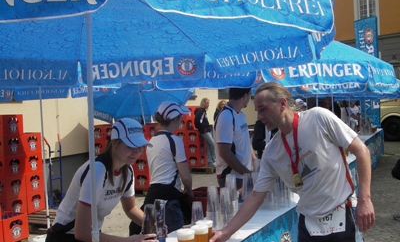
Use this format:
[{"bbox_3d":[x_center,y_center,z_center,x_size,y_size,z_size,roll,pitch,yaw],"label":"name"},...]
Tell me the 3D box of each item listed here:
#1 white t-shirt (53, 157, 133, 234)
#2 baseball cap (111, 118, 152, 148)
[{"bbox_3d":[-0.638,0.449,2.680,0.270,0.560,0.420,37,25,30],"label":"white t-shirt"},{"bbox_3d":[-0.406,0.069,2.620,0.265,0.145,0.180,20,16,36],"label":"baseball cap"}]

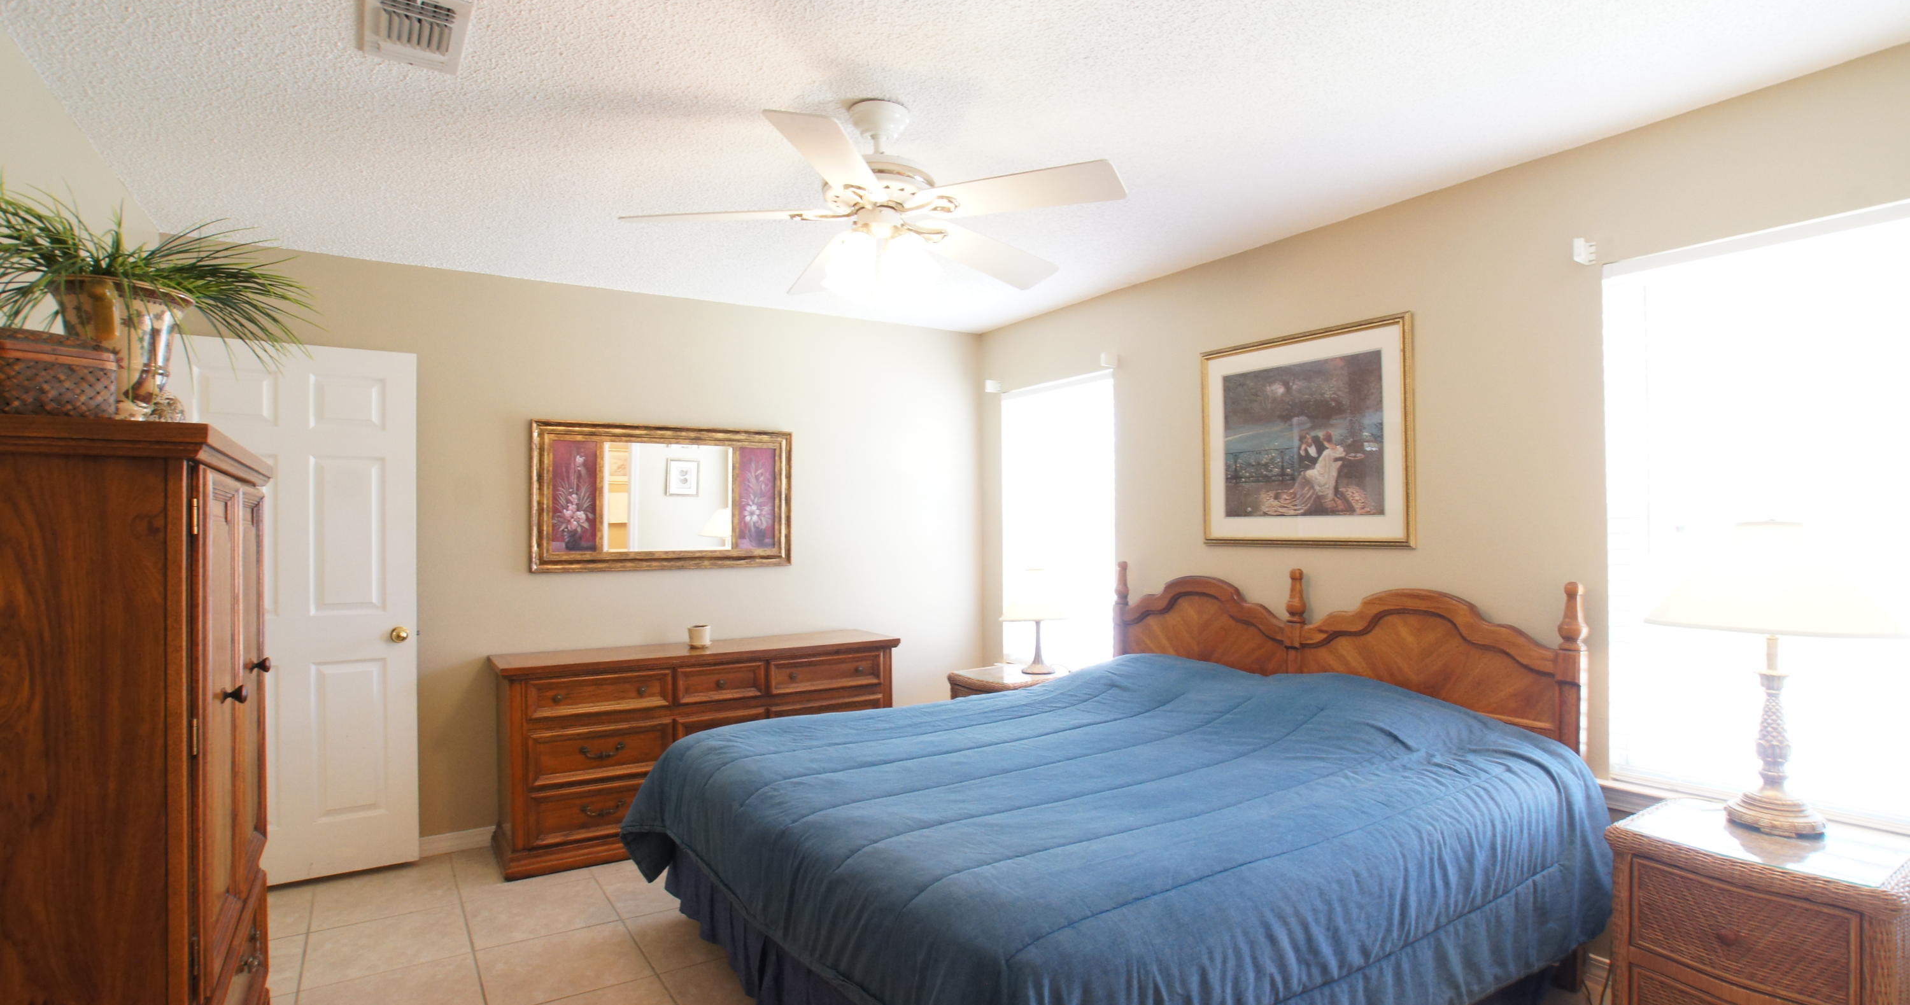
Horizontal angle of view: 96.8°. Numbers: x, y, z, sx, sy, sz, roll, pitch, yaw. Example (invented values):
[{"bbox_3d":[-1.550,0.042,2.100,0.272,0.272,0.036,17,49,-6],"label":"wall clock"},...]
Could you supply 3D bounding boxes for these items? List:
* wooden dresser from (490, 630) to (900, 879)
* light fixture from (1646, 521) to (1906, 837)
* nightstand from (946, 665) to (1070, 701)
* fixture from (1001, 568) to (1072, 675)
[{"bbox_3d":[-1.158,1.090,4.030,1.780,0.810,0.475,1,-2,-35],"label":"wooden dresser"},{"bbox_3d":[2.110,0.441,2.200,0.490,0.766,0.490,1,-2,-34],"label":"light fixture"},{"bbox_3d":[0.301,1.198,4.285,0.480,0.615,0.540,1,-2,-34],"label":"nightstand"},{"bbox_3d":[0.432,0.621,4.465,0.375,0.548,0.375,0,-1,0],"label":"fixture"}]

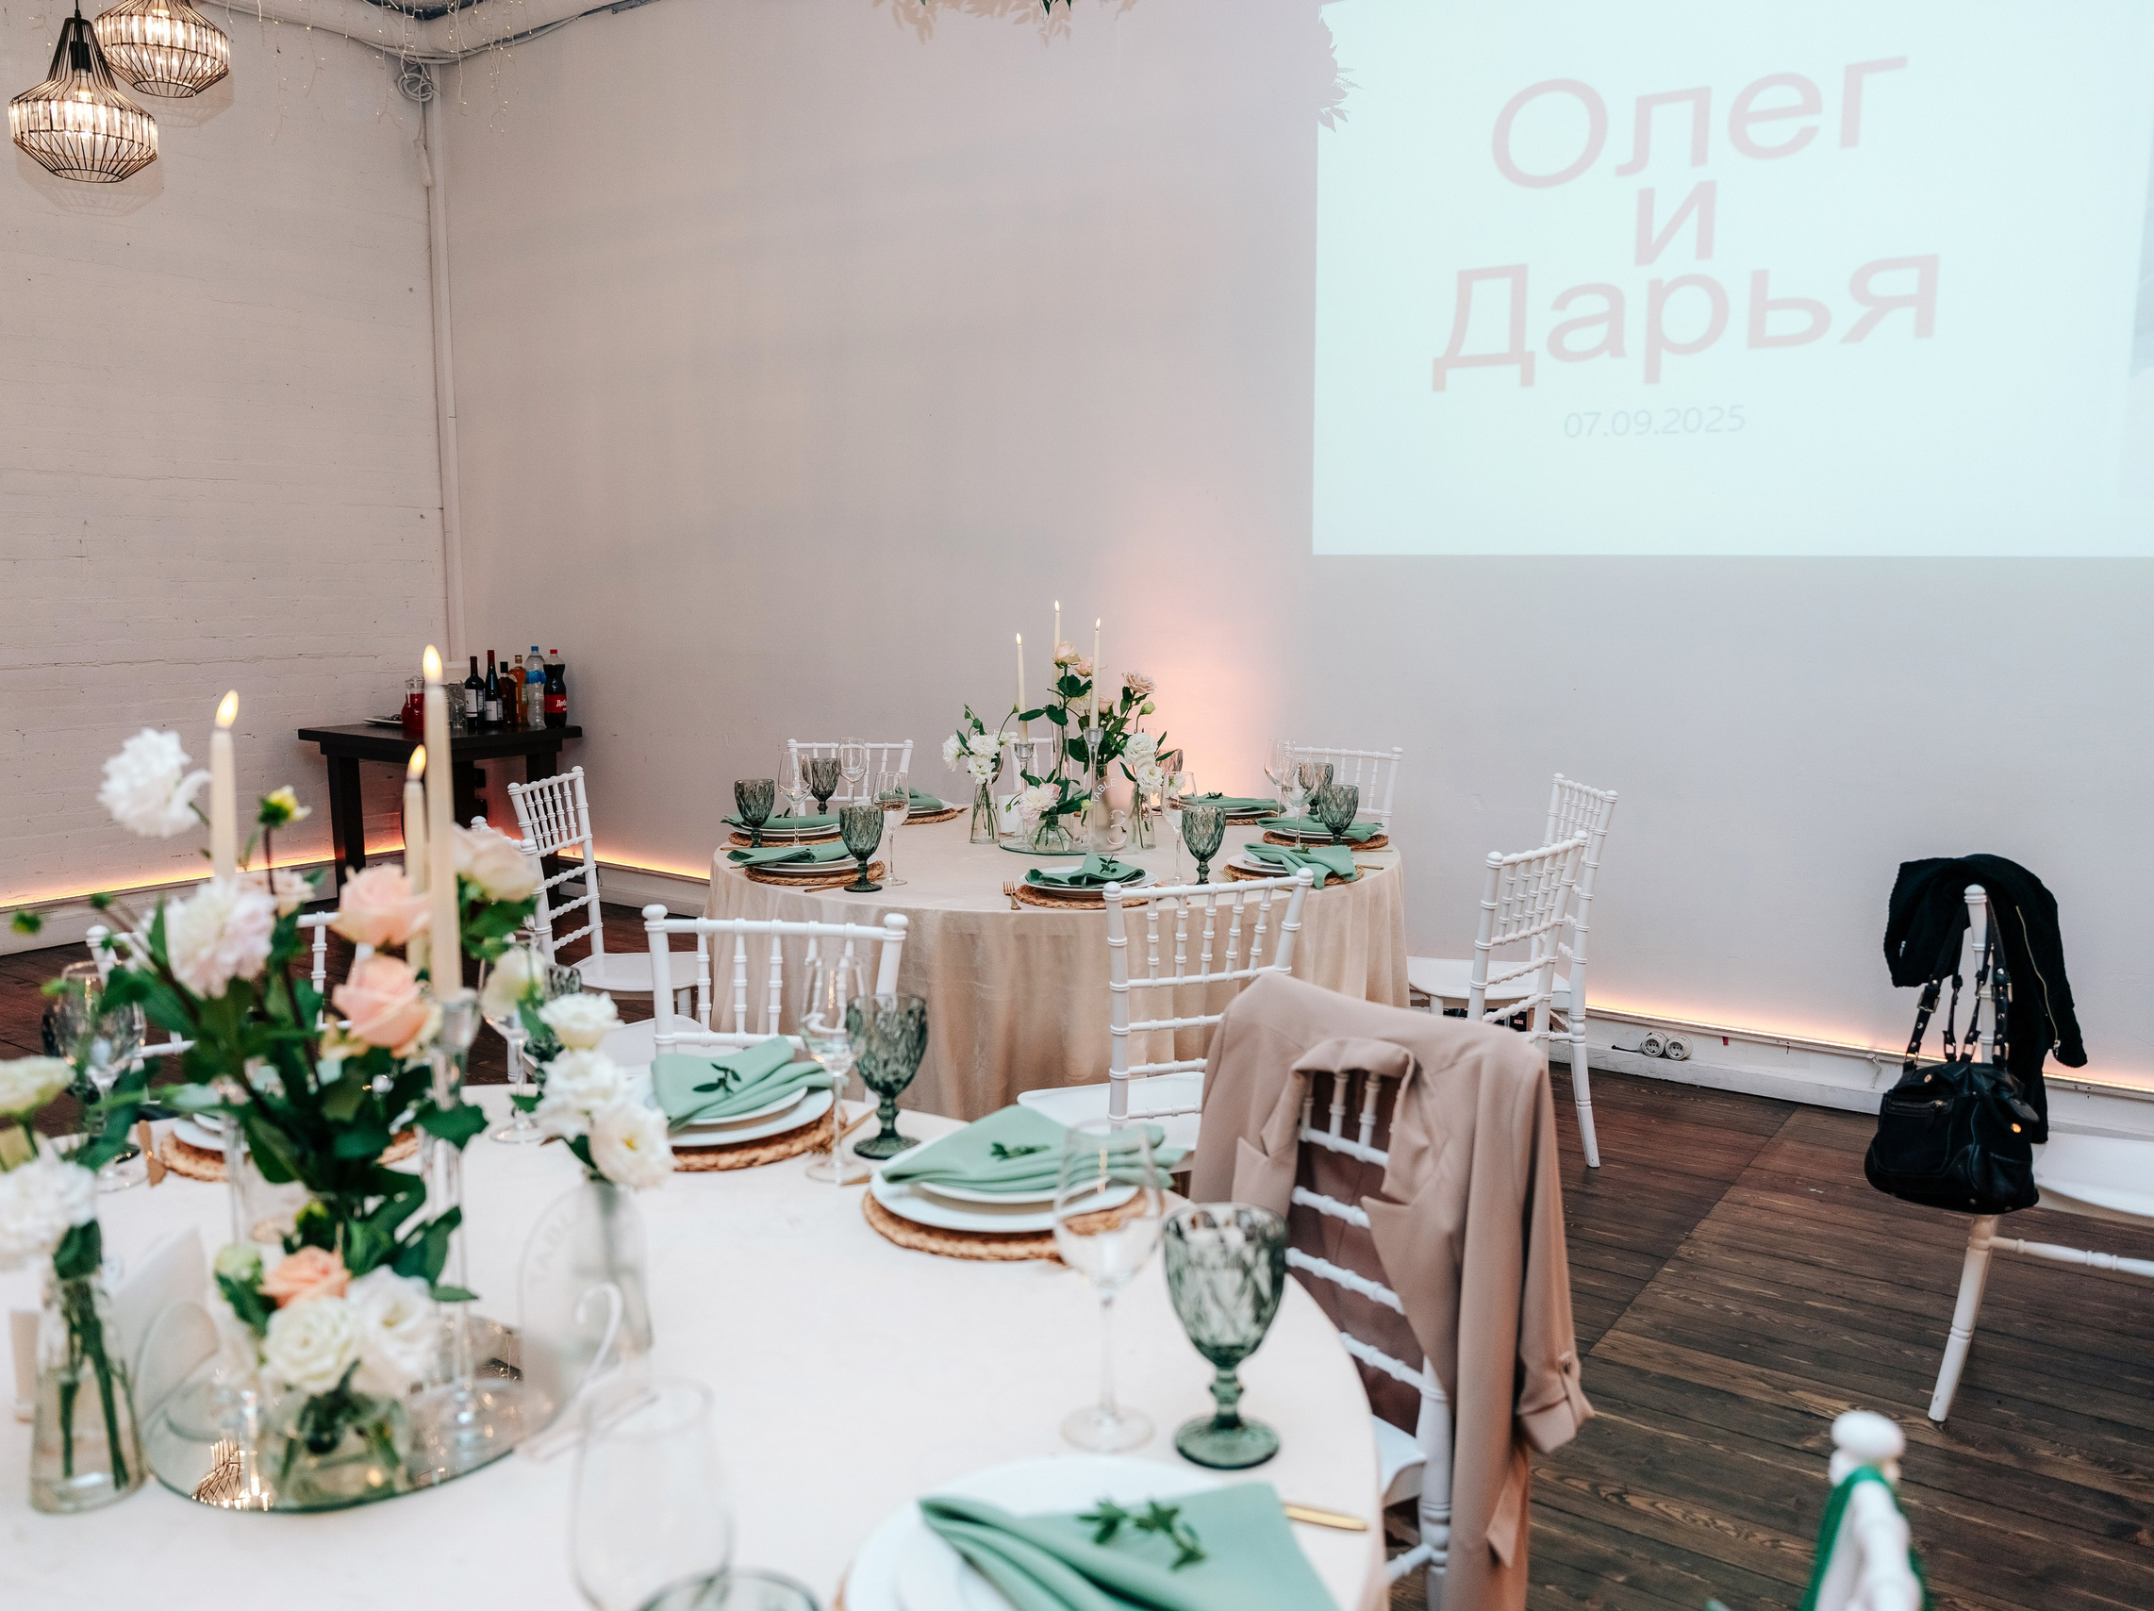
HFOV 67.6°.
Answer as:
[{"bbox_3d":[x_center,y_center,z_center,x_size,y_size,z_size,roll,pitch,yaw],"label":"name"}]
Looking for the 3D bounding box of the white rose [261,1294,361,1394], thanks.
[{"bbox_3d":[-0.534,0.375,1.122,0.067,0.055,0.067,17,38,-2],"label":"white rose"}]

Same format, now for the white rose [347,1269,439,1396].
[{"bbox_3d":[-0.486,0.374,1.141,0.066,0.080,0.065,-4,9,-24],"label":"white rose"}]

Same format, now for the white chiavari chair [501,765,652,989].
[{"bbox_3d":[-1.117,0.391,4.044,0.440,0.920,0.400,1,8,7],"label":"white chiavari chair"}]

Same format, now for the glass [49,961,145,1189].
[{"bbox_3d":[-1.062,0.295,1.759,0.078,0.228,0.078,-5,9,-32],"label":"glass"}]

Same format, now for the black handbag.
[{"bbox_3d":[1.378,0.408,2.542,0.250,0.450,0.140,5,9,30],"label":"black handbag"}]

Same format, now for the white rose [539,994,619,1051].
[{"bbox_3d":[-0.414,0.181,1.341,0.068,0.050,0.066,-2,9,-17],"label":"white rose"}]

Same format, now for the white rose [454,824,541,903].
[{"bbox_3d":[-0.437,0.043,1.217,0.065,0.058,0.065,-3,8,-20],"label":"white rose"}]

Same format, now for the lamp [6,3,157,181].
[{"bbox_3d":[-2.218,-1.588,3.602,0.290,0.350,0.290,1,8,0],"label":"lamp"}]

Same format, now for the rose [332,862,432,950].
[{"bbox_3d":[-0.511,0.075,1.181,0.070,0.060,0.068,-4,9,-24],"label":"rose"}]

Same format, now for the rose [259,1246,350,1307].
[{"bbox_3d":[-0.568,0.350,1.184,0.066,0.052,0.064,-4,9,-26],"label":"rose"}]

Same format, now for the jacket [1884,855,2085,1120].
[{"bbox_3d":[1.540,0.322,2.730,0.310,0.470,0.410,4,9,28],"label":"jacket"}]

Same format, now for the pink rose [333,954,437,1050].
[{"bbox_3d":[-0.521,0.147,1.210,0.076,0.070,0.072,-3,9,-24],"label":"pink rose"}]

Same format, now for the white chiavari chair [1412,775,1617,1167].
[{"bbox_3d":[1.050,0.396,4.020,0.440,0.920,0.400,0,8,-3],"label":"white chiavari chair"}]

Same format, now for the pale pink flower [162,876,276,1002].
[{"bbox_3d":[-0.604,0.094,1.137,0.080,0.080,0.070,-4,9,-28],"label":"pale pink flower"}]

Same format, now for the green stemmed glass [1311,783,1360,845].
[{"bbox_3d":[0.594,0.043,3.662,0.090,0.170,0.090,1,8,0],"label":"green stemmed glass"}]

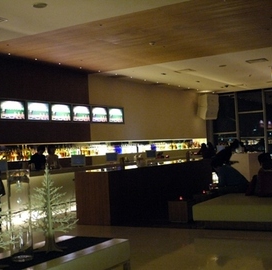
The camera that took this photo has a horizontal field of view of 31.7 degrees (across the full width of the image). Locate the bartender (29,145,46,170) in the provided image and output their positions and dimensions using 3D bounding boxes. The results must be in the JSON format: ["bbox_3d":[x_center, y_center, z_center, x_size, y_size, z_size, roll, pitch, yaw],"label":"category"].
[{"bbox_3d":[-2.437,1.127,12.262,0.500,1.700,0.360,-2,-1,-23],"label":"bartender"}]

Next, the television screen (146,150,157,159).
[{"bbox_3d":[0.498,0.626,15.363,0.340,0.270,0.060,-3,-2,0],"label":"television screen"}]

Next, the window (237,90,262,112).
[{"bbox_3d":[6.362,-1.828,26.699,1.514,1.203,0.100,-3,-1,31],"label":"window"}]

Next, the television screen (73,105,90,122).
[{"bbox_3d":[-1.816,-0.714,16.150,0.090,0.573,1.022,-3,-1,31],"label":"television screen"}]

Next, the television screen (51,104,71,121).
[{"bbox_3d":[-2.369,-0.706,15.222,0.090,0.575,1.012,-3,-1,31],"label":"television screen"}]

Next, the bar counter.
[{"bbox_3d":[0.544,1.320,12.391,0.850,1.100,5.750,-4,-2,30],"label":"bar counter"}]

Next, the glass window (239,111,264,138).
[{"bbox_3d":[5.529,-0.485,22.964,1.220,1.150,0.080,-4,-2,30],"label":"glass window"}]

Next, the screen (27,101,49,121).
[{"bbox_3d":[-2.909,-0.711,14.317,0.090,0.604,1.013,-3,-1,31],"label":"screen"}]

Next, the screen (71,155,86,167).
[{"bbox_3d":[-1.477,0.673,12.377,0.350,0.290,0.060,-2,-1,-12],"label":"screen"}]

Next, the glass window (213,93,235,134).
[{"bbox_3d":[4.333,-1.062,23.667,1.200,1.930,0.080,-4,-2,30],"label":"glass window"}]

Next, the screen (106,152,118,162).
[{"bbox_3d":[-0.658,0.630,13.403,0.340,0.270,0.060,-3,-2,-2],"label":"screen"}]

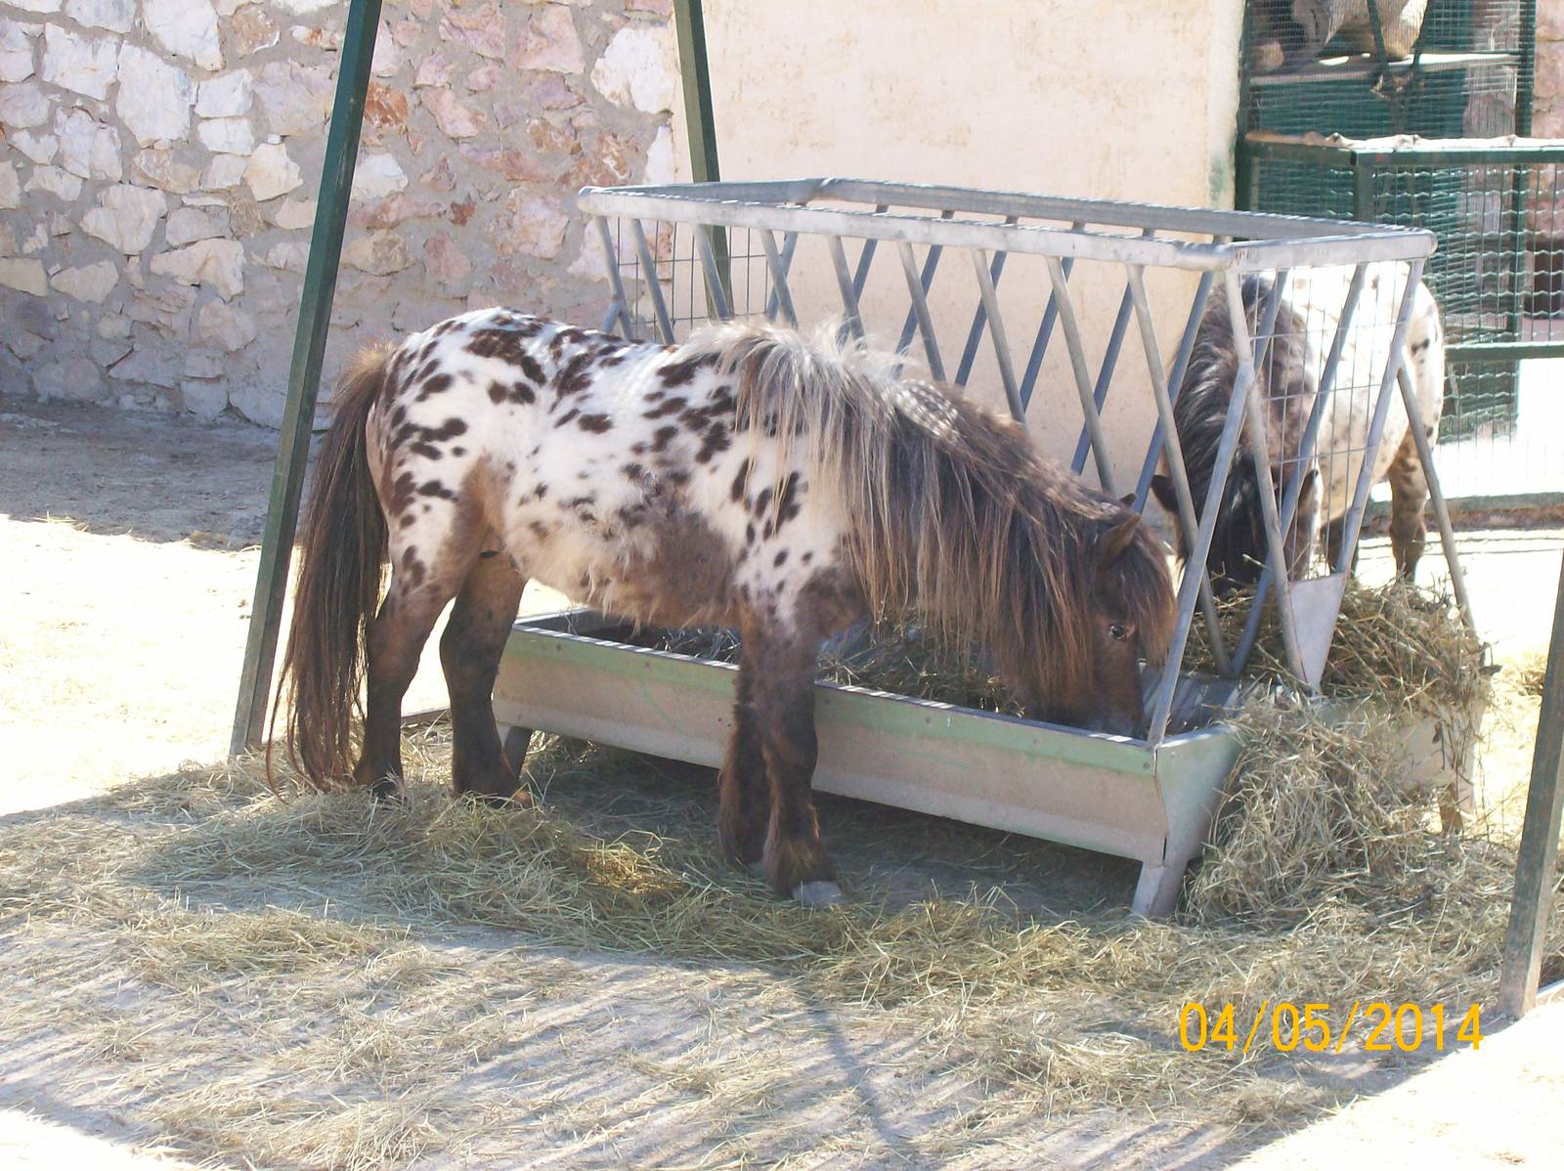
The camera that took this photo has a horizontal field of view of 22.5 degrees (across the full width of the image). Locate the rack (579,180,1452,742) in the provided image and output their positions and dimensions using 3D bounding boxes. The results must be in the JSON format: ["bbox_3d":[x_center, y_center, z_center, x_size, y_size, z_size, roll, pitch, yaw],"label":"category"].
[{"bbox_3d":[0.390,-0.290,7.275,1.507,0.820,0.968,10,13,40],"label":"rack"}]

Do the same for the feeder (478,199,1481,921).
[{"bbox_3d":[0.387,-0.147,7.300,1.524,1.100,1.012,10,13,40],"label":"feeder"}]

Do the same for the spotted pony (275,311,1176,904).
[{"bbox_3d":[-0.107,0.005,6.814,1.617,0.952,0.517,7,11,31],"label":"spotted pony"}]

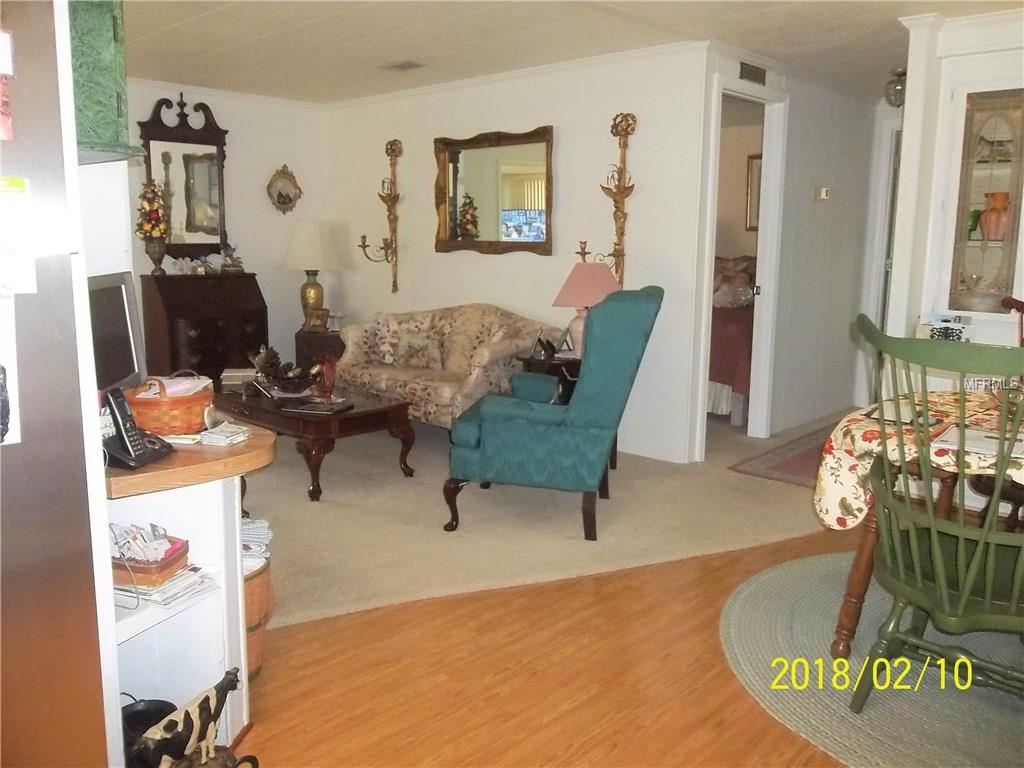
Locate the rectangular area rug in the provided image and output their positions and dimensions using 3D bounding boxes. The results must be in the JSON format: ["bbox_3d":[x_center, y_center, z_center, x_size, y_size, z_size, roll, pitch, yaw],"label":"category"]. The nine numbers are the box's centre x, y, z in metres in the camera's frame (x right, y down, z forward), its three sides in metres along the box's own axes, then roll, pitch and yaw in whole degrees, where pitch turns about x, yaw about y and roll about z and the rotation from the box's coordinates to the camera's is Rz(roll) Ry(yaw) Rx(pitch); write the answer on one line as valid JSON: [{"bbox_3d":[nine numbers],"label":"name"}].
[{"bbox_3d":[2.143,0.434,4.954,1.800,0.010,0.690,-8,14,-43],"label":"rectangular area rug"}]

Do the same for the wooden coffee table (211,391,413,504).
[{"bbox_3d":[-1.184,0.265,4.444,1.264,0.393,0.626,9,12,41],"label":"wooden coffee table"}]

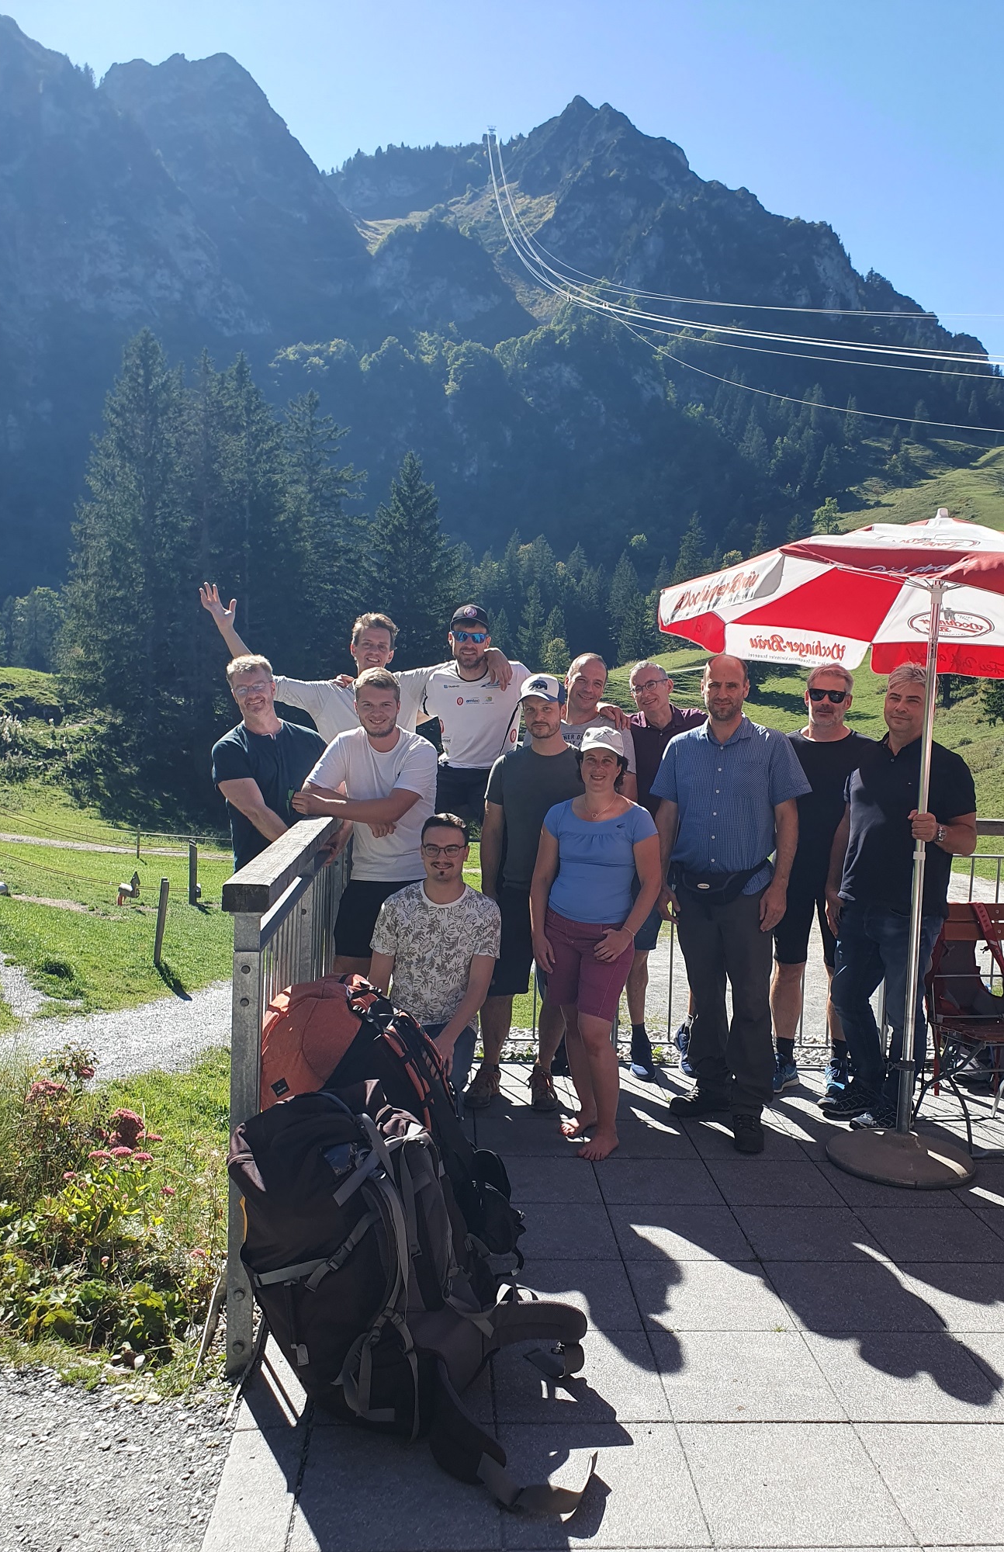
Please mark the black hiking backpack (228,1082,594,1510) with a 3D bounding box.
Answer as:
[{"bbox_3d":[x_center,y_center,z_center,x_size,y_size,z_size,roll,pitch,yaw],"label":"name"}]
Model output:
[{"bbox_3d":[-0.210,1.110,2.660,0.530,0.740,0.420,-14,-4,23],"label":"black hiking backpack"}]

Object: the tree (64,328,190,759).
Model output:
[{"bbox_3d":[-24.183,-14.822,75.000,8.191,27.694,8.191,2,2,0],"label":"tree"}]

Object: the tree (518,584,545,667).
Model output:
[{"bbox_3d":[4.868,-25.049,195.000,4.665,14.198,4.665,2,2,0],"label":"tree"}]

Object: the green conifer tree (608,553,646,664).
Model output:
[{"bbox_3d":[20.993,-27.889,195.000,6.491,19.066,6.491,2,2,0],"label":"green conifer tree"}]

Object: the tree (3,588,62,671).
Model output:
[{"bbox_3d":[-50.252,-15.472,125.000,6.501,9.751,6.501,2,2,0],"label":"tree"}]

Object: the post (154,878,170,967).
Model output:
[{"bbox_3d":[-3.793,1.636,13.000,0.110,1.000,0.110,2,2,0],"label":"post"}]

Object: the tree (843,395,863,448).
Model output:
[{"bbox_3d":[120.241,-121.489,400.000,7.073,17.891,7.073,2,2,0],"label":"tree"}]

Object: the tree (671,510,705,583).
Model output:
[{"bbox_3d":[41.783,-49.761,260.000,7.572,18.660,7.572,2,2,0],"label":"tree"}]

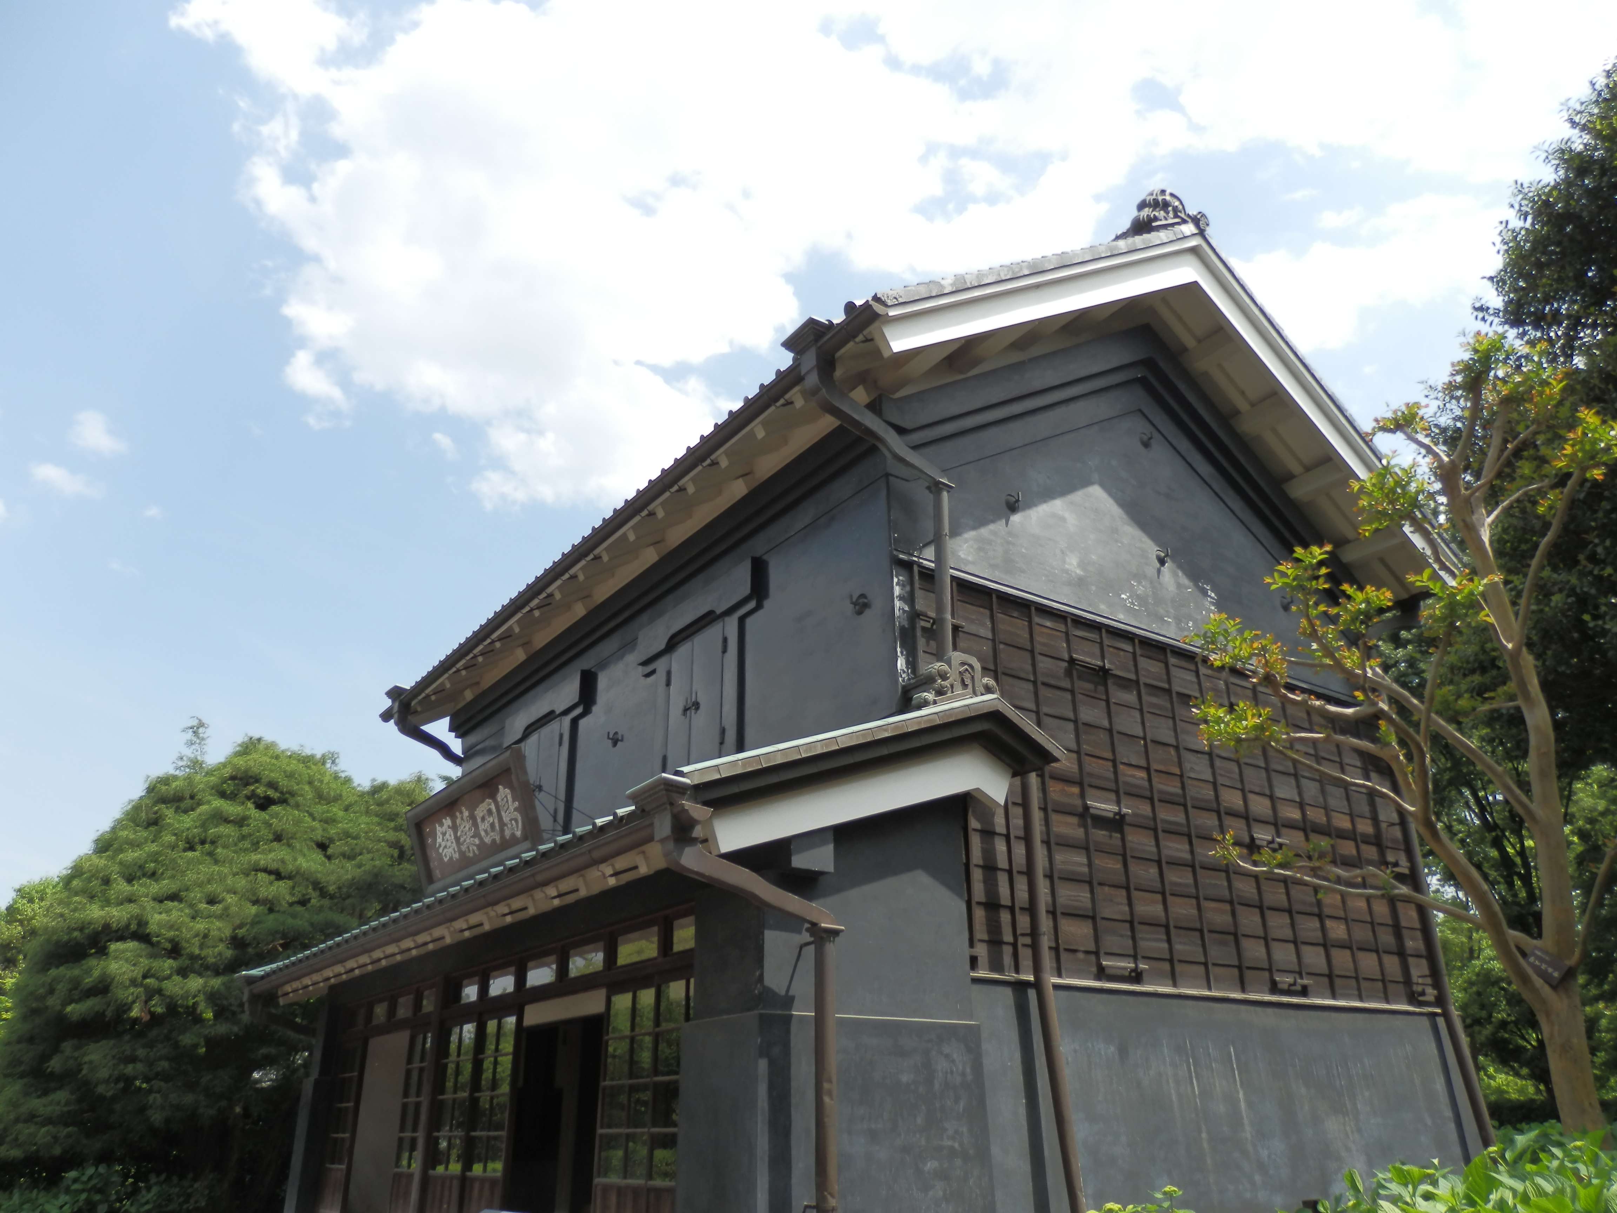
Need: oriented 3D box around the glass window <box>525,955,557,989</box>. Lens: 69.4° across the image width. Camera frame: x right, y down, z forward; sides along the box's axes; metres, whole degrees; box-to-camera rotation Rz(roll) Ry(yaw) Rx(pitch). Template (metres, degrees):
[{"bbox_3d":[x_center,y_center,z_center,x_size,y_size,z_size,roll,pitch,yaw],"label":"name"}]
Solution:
[{"bbox_3d":[-2.348,3.236,10.339,0.040,0.230,0.670,16,-29,-32],"label":"glass window"}]

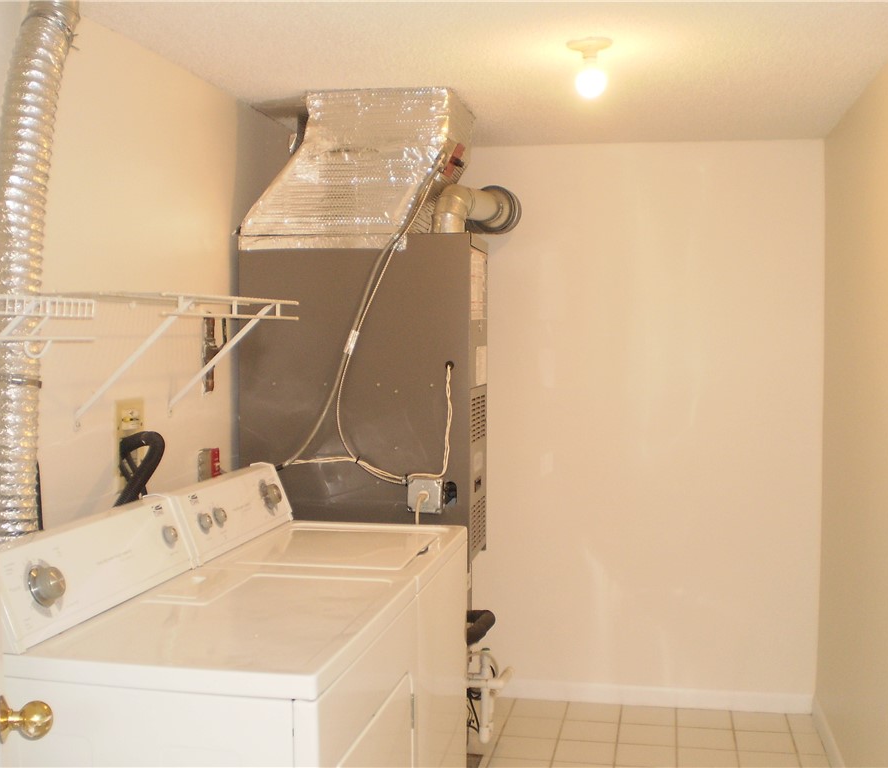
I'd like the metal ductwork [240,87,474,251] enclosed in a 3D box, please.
[{"bbox_3d":[-0.270,-0.660,3.473,0.658,0.488,0.470,0,3,12],"label":"metal ductwork"}]

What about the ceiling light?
[{"bbox_3d":[0.373,-0.802,2.725,0.116,0.138,0.116,0,3,12],"label":"ceiling light"}]

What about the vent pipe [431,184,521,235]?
[{"bbox_3d":[0.117,-0.624,3.799,0.185,0.295,1.020,0,3,12],"label":"vent pipe"}]

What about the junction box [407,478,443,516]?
[{"bbox_3d":[-0.053,0.336,3.200,0.102,0.102,0.050,0,3,12],"label":"junction box"}]

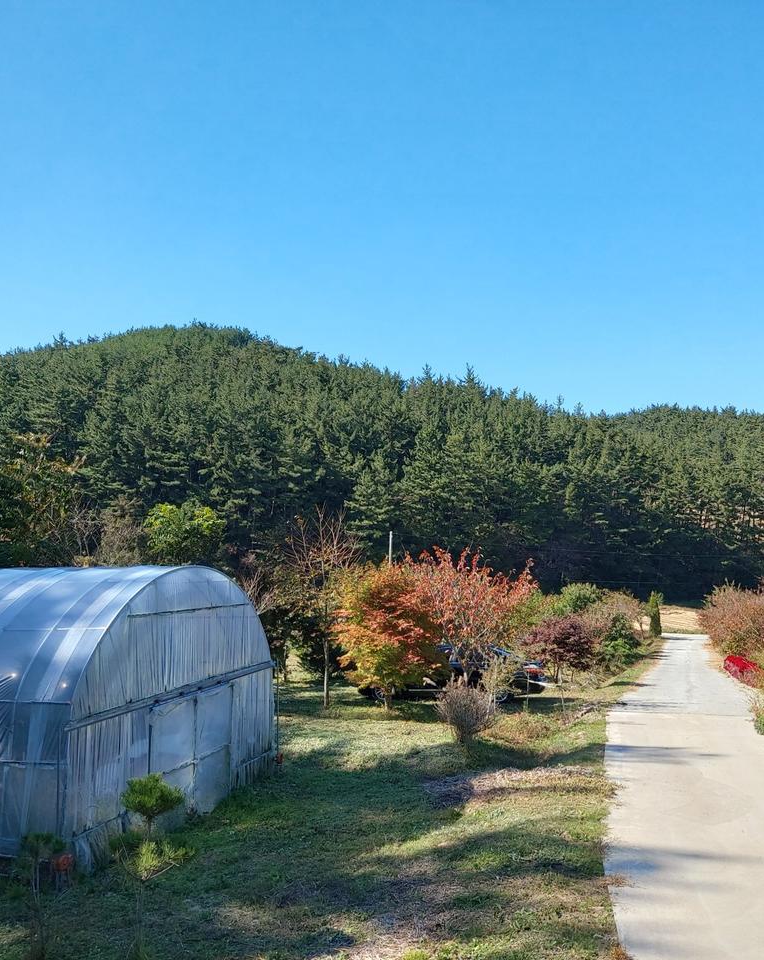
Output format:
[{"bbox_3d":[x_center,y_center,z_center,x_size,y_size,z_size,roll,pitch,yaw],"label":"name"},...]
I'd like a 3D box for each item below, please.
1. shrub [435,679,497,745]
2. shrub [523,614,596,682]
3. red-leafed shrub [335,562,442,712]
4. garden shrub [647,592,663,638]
[{"bbox_3d":[1.508,4.182,16.700,1.120,1.190,1.120,0,-5,0],"label":"shrub"},{"bbox_3d":[5.184,4.936,27.000,2.160,2.020,2.050,0,-5,0],"label":"shrub"},{"bbox_3d":[0.125,3.567,21.000,2.410,3.290,2.290,0,-5,0],"label":"red-leafed shrub"},{"bbox_3d":[15.918,7.799,54.000,0.930,2.690,0.930,0,-5,0],"label":"garden shrub"}]

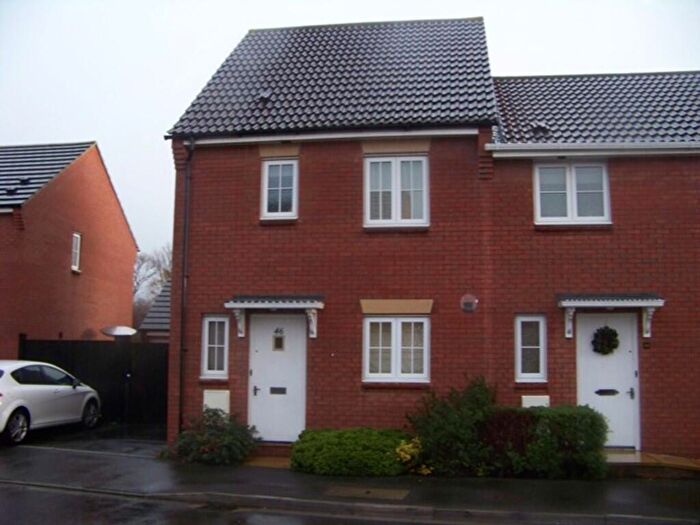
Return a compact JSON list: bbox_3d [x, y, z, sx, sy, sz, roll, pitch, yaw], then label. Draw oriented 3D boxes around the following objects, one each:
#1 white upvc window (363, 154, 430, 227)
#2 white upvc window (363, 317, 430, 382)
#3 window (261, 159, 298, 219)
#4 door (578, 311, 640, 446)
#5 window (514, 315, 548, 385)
[{"bbox_3d":[0.742,-1.120,11.597,1.050,1.141,0.110,-1,-7,9],"label":"white upvc window"},{"bbox_3d":[0.721,1.358,11.279,1.056,1.003,0.110,-1,-7,9],"label":"white upvc window"},{"bbox_3d":[-1.150,-1.188,11.914,0.619,0.996,0.110,-1,-7,9],"label":"window"},{"bbox_3d":[3.824,1.757,10.770,0.960,2.054,0.090,-1,-7,9],"label":"door"},{"bbox_3d":[2.724,1.312,10.962,0.483,0.998,0.110,-1,-7,9],"label":"window"}]

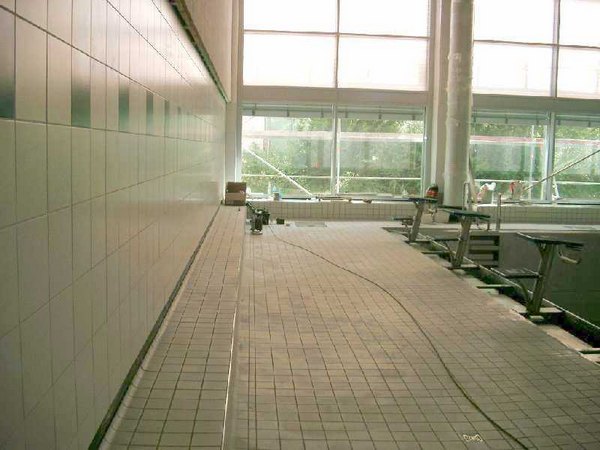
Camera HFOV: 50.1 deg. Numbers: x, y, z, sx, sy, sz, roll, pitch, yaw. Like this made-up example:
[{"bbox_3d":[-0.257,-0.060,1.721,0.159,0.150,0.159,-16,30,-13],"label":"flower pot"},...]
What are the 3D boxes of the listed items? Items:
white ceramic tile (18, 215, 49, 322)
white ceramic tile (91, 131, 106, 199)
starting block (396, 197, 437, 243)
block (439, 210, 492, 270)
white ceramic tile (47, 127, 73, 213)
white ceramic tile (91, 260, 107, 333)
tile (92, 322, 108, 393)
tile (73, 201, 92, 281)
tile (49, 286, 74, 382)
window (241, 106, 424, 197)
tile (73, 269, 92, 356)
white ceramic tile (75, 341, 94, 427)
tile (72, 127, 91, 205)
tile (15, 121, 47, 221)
[{"bbox_3d":[-0.718,0.110,1.725,0.010,0.257,0.252,1,7,-4],"label":"white ceramic tile"},{"bbox_3d":[-0.771,-0.234,2.443,0.010,0.257,0.252,1,7,-4],"label":"white ceramic tile"},{"bbox_3d":[2.105,-0.094,11.540,0.660,0.730,0.520,1,7,-4],"label":"starting block"},{"bbox_3d":[2.206,0.198,8.896,0.800,0.781,0.470,1,7,-4],"label":"block"},{"bbox_3d":[-0.717,-0.170,1.898,0.010,0.248,0.242,1,7,-4],"label":"white ceramic tile"},{"bbox_3d":[-0.766,0.269,2.433,0.010,0.248,0.242,1,7,-4],"label":"white ceramic tile"},{"bbox_3d":[-0.788,0.540,2.535,0.010,0.257,0.252,1,7,-4],"label":"tile"},{"bbox_3d":[-0.741,0.050,2.166,0.010,0.248,0.242,1,7,-4],"label":"tile"},{"bbox_3d":[-0.743,0.334,2.005,0.010,0.257,0.252,1,7,-4],"label":"tile"},{"bbox_3d":[0.772,-1.662,14.592,4.234,2.101,0.120,1,7,-4],"label":"window"},{"bbox_3d":[-0.749,0.298,2.195,0.010,0.248,0.242,1,7,-4],"label":"tile"},{"bbox_3d":[-0.756,0.546,2.224,0.010,0.248,0.242,1,7,-4],"label":"white ceramic tile"},{"bbox_3d":[-0.751,-0.204,2.193,0.010,0.257,0.252,1,7,-4],"label":"tile"},{"bbox_3d":[-0.710,-0.144,1.694,0.010,0.257,0.252,1,7,-4],"label":"tile"}]

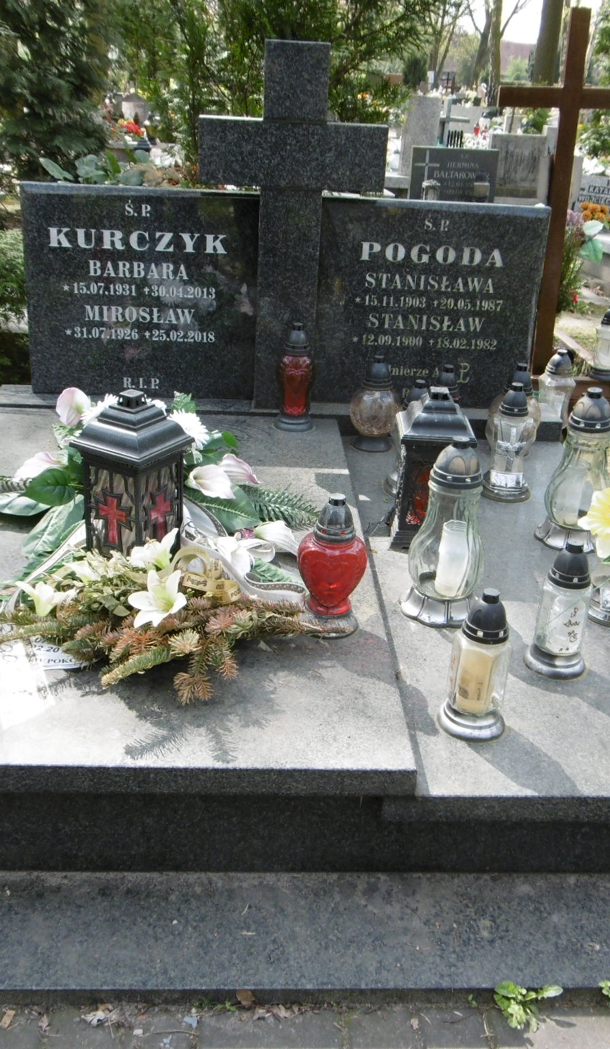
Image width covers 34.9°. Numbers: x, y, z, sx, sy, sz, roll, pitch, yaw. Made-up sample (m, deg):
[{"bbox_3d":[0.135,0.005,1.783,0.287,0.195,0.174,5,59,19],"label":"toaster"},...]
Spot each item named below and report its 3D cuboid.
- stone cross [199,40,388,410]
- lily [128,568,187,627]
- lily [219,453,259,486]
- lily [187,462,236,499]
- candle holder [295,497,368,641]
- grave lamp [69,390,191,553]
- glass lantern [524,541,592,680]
[{"bbox_3d":[-0.044,-0.831,2.813,0.518,1.000,0.140,1,21,-3],"label":"stone cross"},{"bbox_3d":[-0.270,0.134,1.768,0.100,0.085,0.070,5,25,5],"label":"lily"},{"bbox_3d":[-0.159,-0.135,2.372,0.092,0.070,0.065,-14,30,-32],"label":"lily"},{"bbox_3d":[-0.215,-0.098,2.209,0.098,0.062,0.072,18,29,30],"label":"lily"},{"bbox_3d":[0.055,0.070,1.802,0.127,0.265,0.117,4,24,2],"label":"candle holder"},{"bbox_3d":[-0.342,-0.083,1.949,0.175,0.377,0.175,16,27,27],"label":"grave lamp"},{"bbox_3d":[0.496,0.158,1.838,0.122,0.250,0.122,1,25,-3],"label":"glass lantern"}]

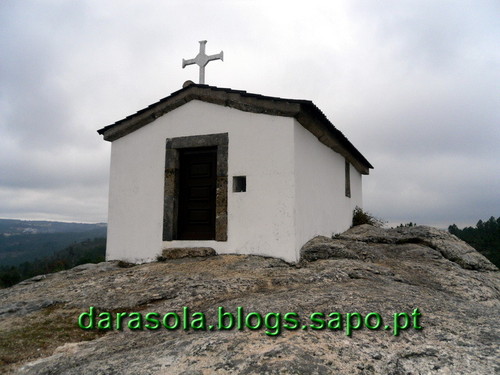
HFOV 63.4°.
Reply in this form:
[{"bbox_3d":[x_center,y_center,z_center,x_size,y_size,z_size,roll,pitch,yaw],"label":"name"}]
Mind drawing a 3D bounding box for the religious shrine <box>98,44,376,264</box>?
[{"bbox_3d":[0.344,-0.461,11.544,5.116,4.809,7.376,-3,-8,25],"label":"religious shrine"}]

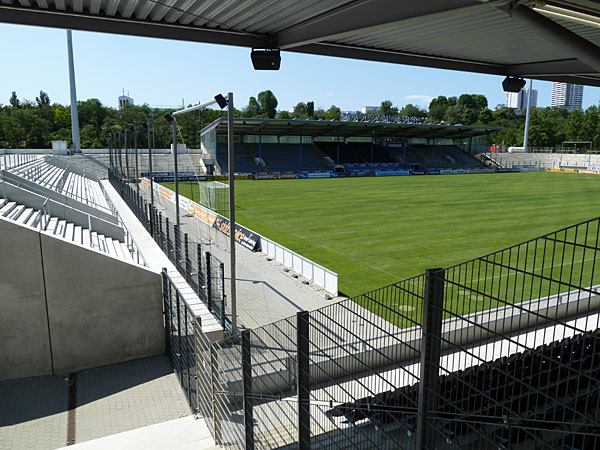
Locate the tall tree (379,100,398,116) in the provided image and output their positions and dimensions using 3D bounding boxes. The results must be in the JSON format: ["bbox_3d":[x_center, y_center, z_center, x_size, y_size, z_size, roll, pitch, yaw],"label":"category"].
[{"bbox_3d":[32.696,-37.698,161.813,8.000,17.000,8.000,-5,11,-26],"label":"tall tree"}]

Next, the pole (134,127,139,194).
[{"bbox_3d":[-15.196,-5.032,40.672,0.180,8.500,0.180,-5,11,-26],"label":"pole"}]

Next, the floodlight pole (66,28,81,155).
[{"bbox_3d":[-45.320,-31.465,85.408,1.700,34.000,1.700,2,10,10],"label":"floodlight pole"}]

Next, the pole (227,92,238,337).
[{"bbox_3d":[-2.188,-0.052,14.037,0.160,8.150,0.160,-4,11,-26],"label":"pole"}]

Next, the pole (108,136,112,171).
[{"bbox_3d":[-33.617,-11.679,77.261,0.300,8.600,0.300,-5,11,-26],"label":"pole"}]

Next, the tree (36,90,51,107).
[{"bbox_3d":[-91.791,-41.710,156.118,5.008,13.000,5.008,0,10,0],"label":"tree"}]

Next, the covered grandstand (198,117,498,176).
[{"bbox_3d":[16.967,-20.102,115.628,82.500,12.400,19.000,-5,11,-26],"label":"covered grandstand"}]

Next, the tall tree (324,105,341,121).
[{"bbox_3d":[11.845,-36.216,159.950,7.000,16.000,7.000,-5,11,-26],"label":"tall tree"}]

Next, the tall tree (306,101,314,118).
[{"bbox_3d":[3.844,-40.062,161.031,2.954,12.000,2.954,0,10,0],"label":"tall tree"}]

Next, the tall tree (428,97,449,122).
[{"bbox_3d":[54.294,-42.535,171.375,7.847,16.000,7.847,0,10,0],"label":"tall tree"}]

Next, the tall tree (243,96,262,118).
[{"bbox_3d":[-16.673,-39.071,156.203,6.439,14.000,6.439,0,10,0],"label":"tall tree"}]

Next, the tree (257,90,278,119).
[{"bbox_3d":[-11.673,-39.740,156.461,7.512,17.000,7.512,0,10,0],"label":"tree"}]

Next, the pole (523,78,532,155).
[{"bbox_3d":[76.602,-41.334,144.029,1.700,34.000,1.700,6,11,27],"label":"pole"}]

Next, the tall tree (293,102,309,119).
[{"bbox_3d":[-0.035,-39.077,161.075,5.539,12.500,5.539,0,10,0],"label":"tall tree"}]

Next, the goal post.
[{"bbox_3d":[-9.910,-3.443,49.768,2.200,2.480,7.500,-4,11,-26],"label":"goal post"}]

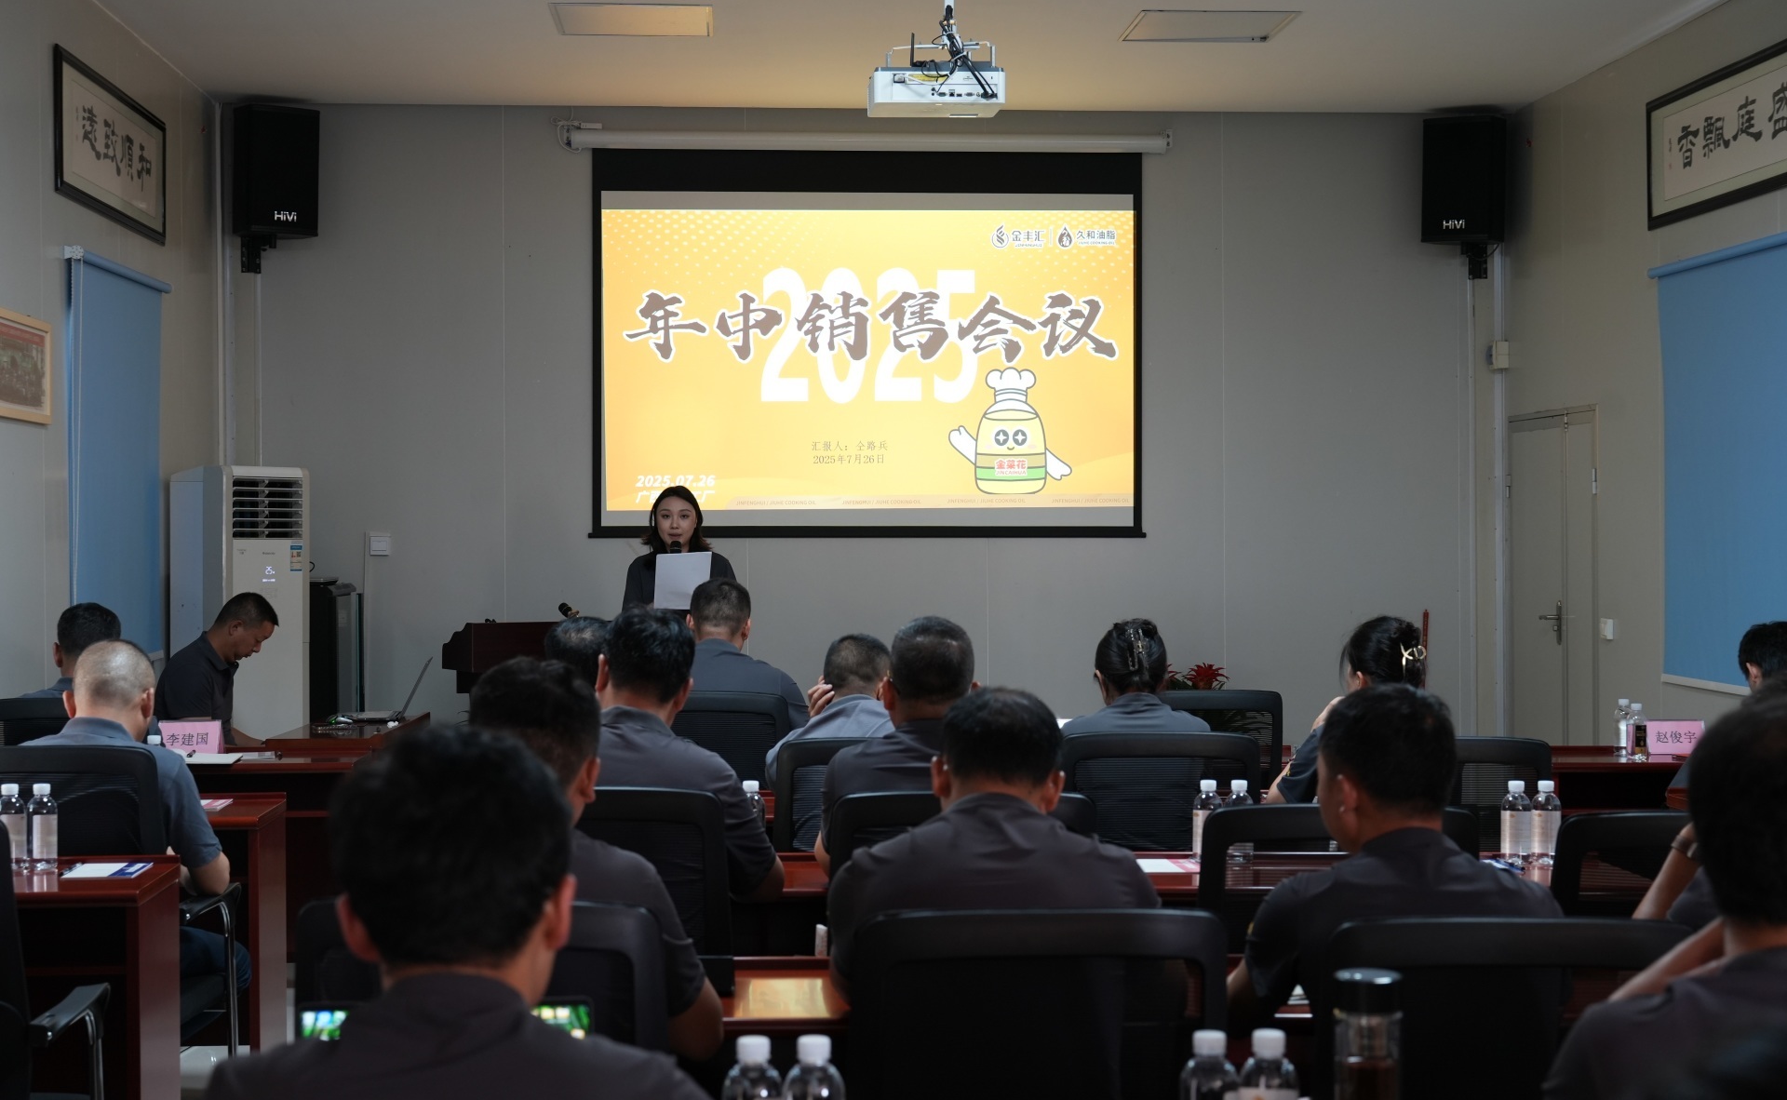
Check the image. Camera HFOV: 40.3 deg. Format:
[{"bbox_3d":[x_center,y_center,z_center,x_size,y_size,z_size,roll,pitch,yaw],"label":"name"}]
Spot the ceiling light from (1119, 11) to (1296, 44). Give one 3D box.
[{"bbox_3d":[1.237,-2.066,9.541,0.615,0.050,0.600,0,0,-4],"label":"ceiling light"}]

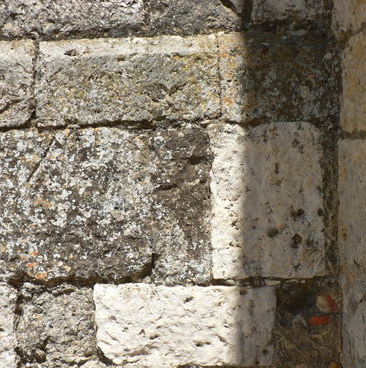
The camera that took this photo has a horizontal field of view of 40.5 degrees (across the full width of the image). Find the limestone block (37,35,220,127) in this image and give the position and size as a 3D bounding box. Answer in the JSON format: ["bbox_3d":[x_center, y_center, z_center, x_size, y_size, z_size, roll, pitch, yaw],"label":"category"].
[{"bbox_3d":[-0.186,-0.356,1.879,0.645,0.305,0.260,-2,-4,3],"label":"limestone block"}]

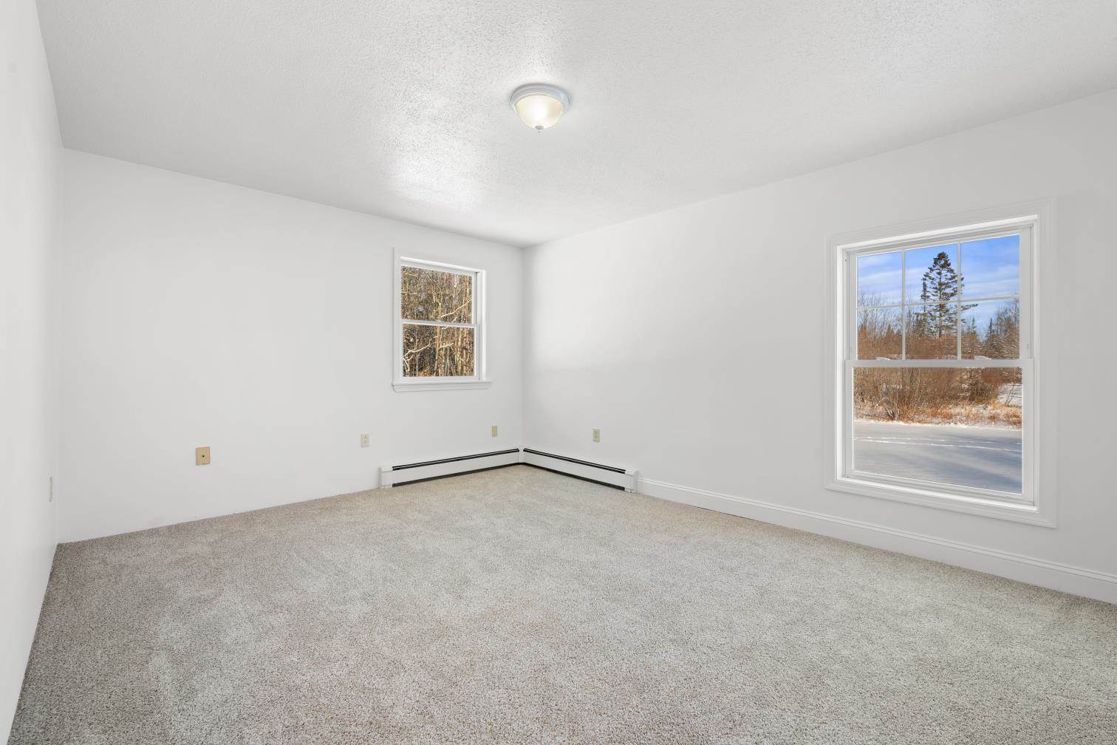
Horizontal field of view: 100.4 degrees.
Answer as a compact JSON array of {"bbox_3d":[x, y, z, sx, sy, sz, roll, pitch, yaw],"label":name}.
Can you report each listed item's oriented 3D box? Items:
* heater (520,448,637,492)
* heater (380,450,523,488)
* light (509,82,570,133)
[{"bbox_3d":[0.126,0.957,4.670,0.070,0.190,1.554,0,1,-45],"label":"heater"},{"bbox_3d":[-0.988,0.938,4.677,1.599,0.190,0.070,0,1,-43],"label":"heater"},{"bbox_3d":[-0.091,-1.274,2.312,0.295,0.148,0.295,0,1,0],"label":"light"}]

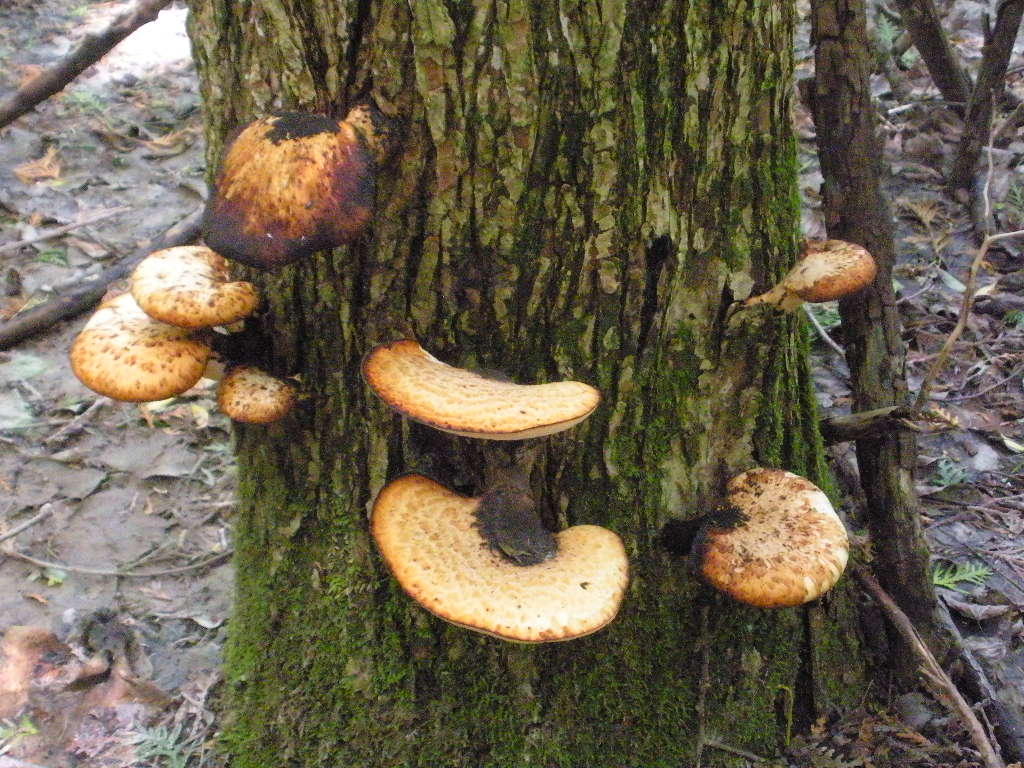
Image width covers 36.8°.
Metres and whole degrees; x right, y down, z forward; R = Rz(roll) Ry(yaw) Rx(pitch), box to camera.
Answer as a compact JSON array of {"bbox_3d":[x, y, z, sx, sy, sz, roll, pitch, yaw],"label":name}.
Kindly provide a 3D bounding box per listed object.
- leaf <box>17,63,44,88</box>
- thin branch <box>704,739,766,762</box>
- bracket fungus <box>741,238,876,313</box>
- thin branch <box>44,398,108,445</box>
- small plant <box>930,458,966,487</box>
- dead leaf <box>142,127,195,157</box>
[{"bbox_3d":[-0.943,-0.600,3.011,0.055,0.025,0.060,-2,32,0],"label":"leaf"},{"bbox_3d":[0.209,0.344,1.439,0.058,0.007,0.007,12,35,22],"label":"thin branch"},{"bbox_3d":[0.232,-0.085,1.200,0.100,0.042,0.070,11,34,19],"label":"bracket fungus"},{"bbox_3d":[-0.553,0.046,1.959,0.011,0.011,0.110,16,36,26],"label":"thin branch"},{"bbox_3d":[0.510,0.104,1.803,0.044,0.018,0.042,-2,32,0],"label":"small plant"},{"bbox_3d":[-0.607,-0.428,2.717,0.088,0.026,0.070,-2,32,0],"label":"dead leaf"}]

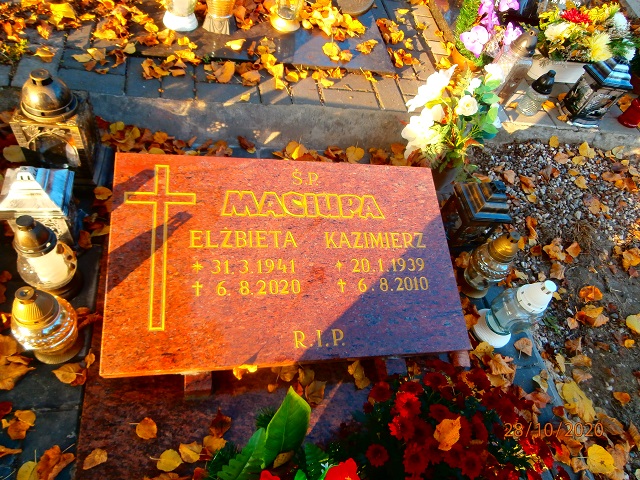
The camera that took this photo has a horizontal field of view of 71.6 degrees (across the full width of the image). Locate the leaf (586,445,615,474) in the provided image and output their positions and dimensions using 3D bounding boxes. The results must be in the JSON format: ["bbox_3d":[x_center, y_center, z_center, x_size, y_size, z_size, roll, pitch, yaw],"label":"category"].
[{"bbox_3d":[0.655,0.512,1.036,0.057,0.012,0.061,12,57,8],"label":"leaf"}]

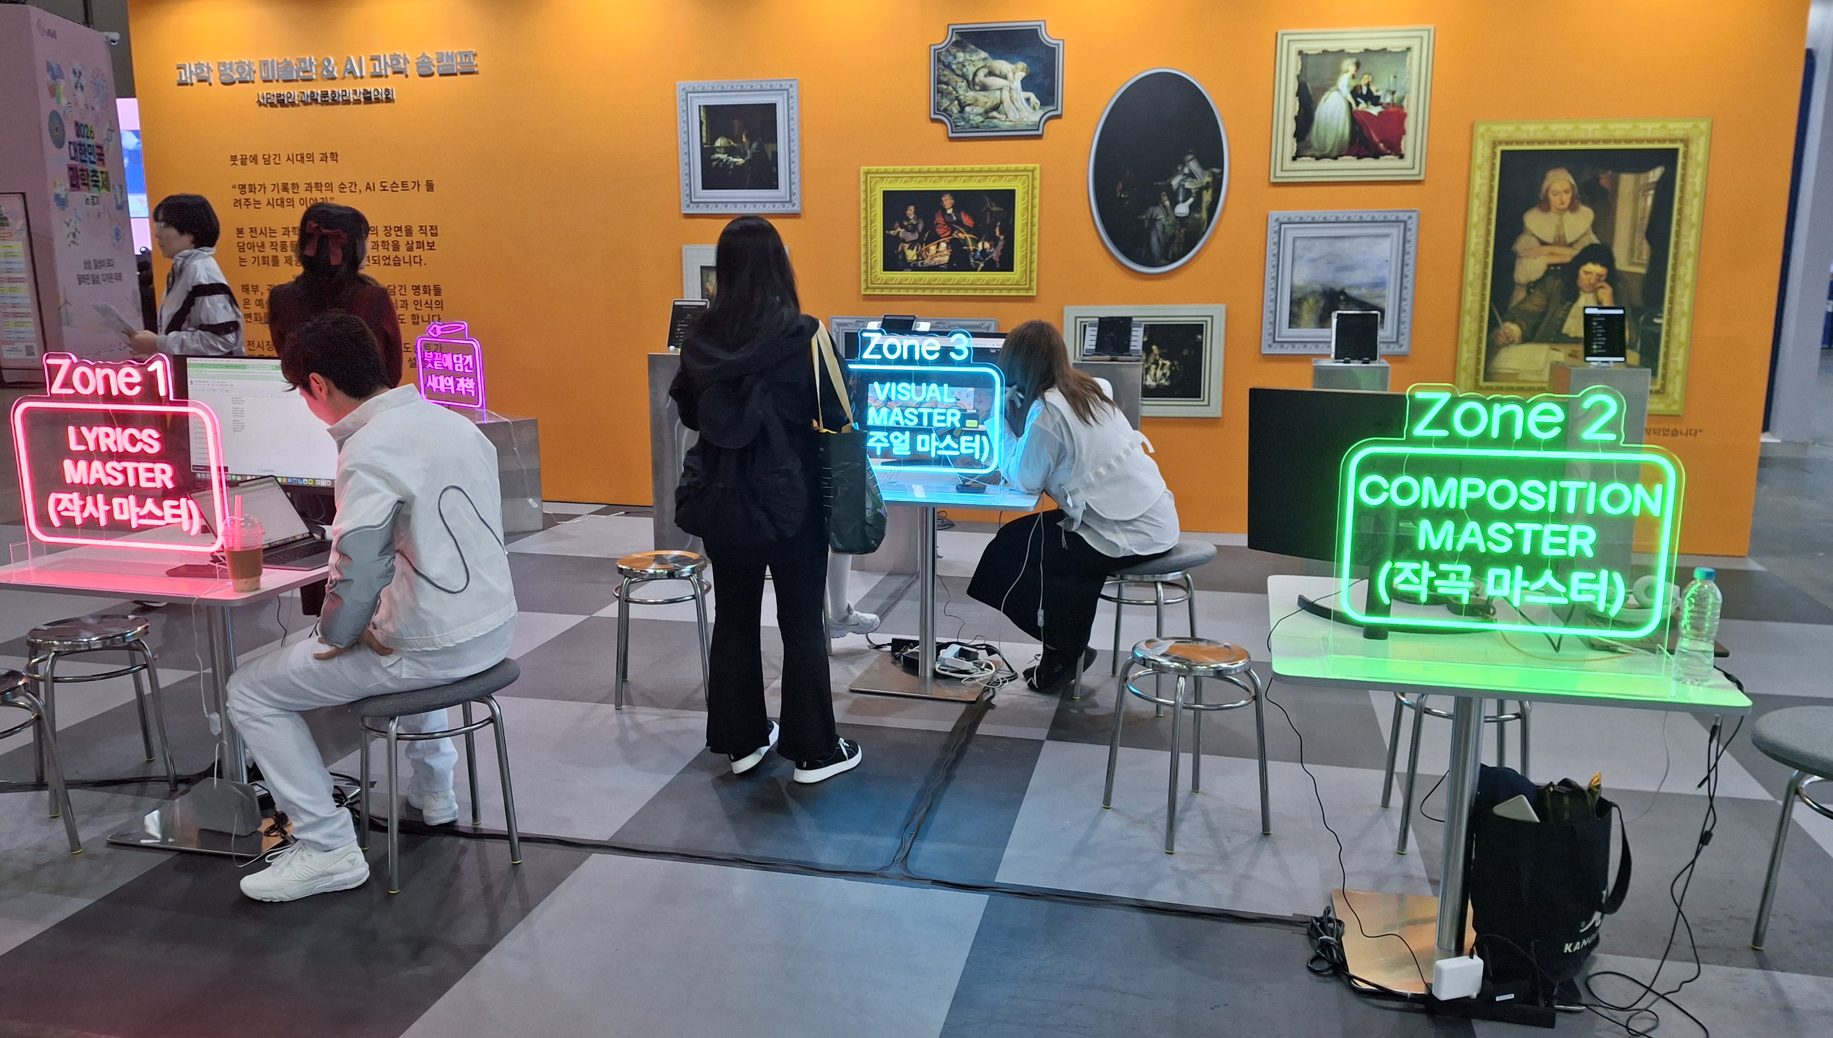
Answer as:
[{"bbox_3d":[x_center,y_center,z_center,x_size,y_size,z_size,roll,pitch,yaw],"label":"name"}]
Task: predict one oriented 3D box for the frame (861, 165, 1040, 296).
[{"bbox_3d":[0.186,-1.588,7.316,0.989,0.692,0.040,3,11,13],"label":"frame"}]

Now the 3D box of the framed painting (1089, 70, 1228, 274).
[{"bbox_3d":[1.243,-1.774,6.787,0.710,1.022,0.030,3,12,13],"label":"framed painting"}]

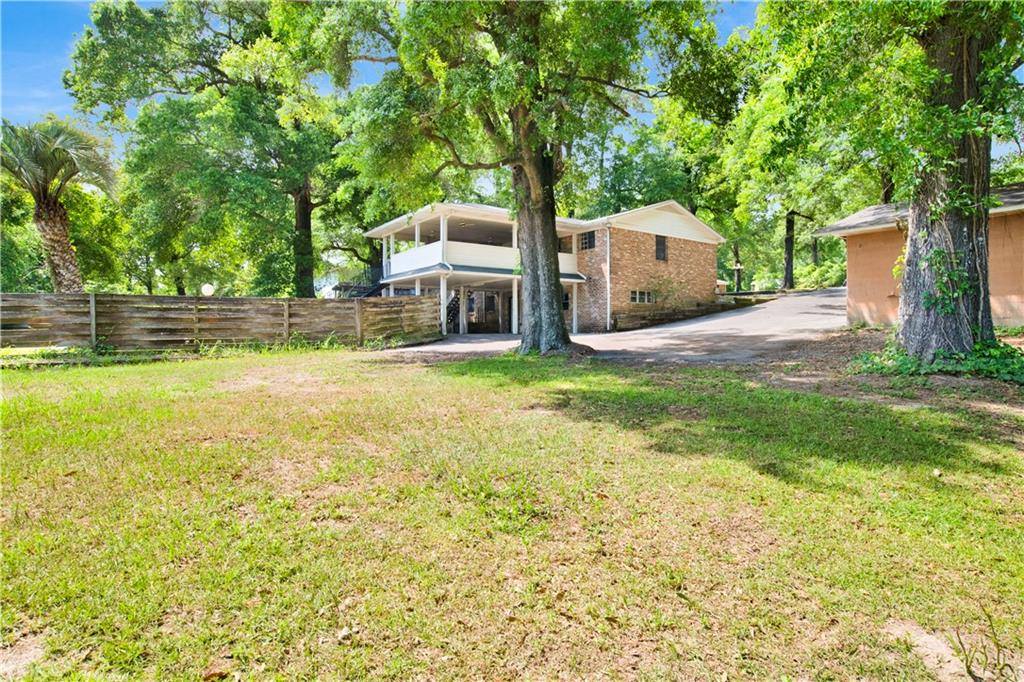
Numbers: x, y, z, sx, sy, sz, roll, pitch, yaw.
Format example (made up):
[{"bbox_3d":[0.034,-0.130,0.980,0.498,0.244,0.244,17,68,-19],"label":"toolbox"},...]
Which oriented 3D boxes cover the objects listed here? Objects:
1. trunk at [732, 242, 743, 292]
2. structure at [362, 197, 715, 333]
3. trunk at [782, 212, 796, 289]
[{"bbox_3d":[19.828,-6.462,44.939,0.720,4.396,0.620,0,2,0],"label":"trunk"},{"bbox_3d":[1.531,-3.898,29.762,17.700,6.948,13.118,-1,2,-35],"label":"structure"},{"bbox_3d":[20.605,-6.774,37.919,0.900,5.828,0.850,0,2,0],"label":"trunk"}]

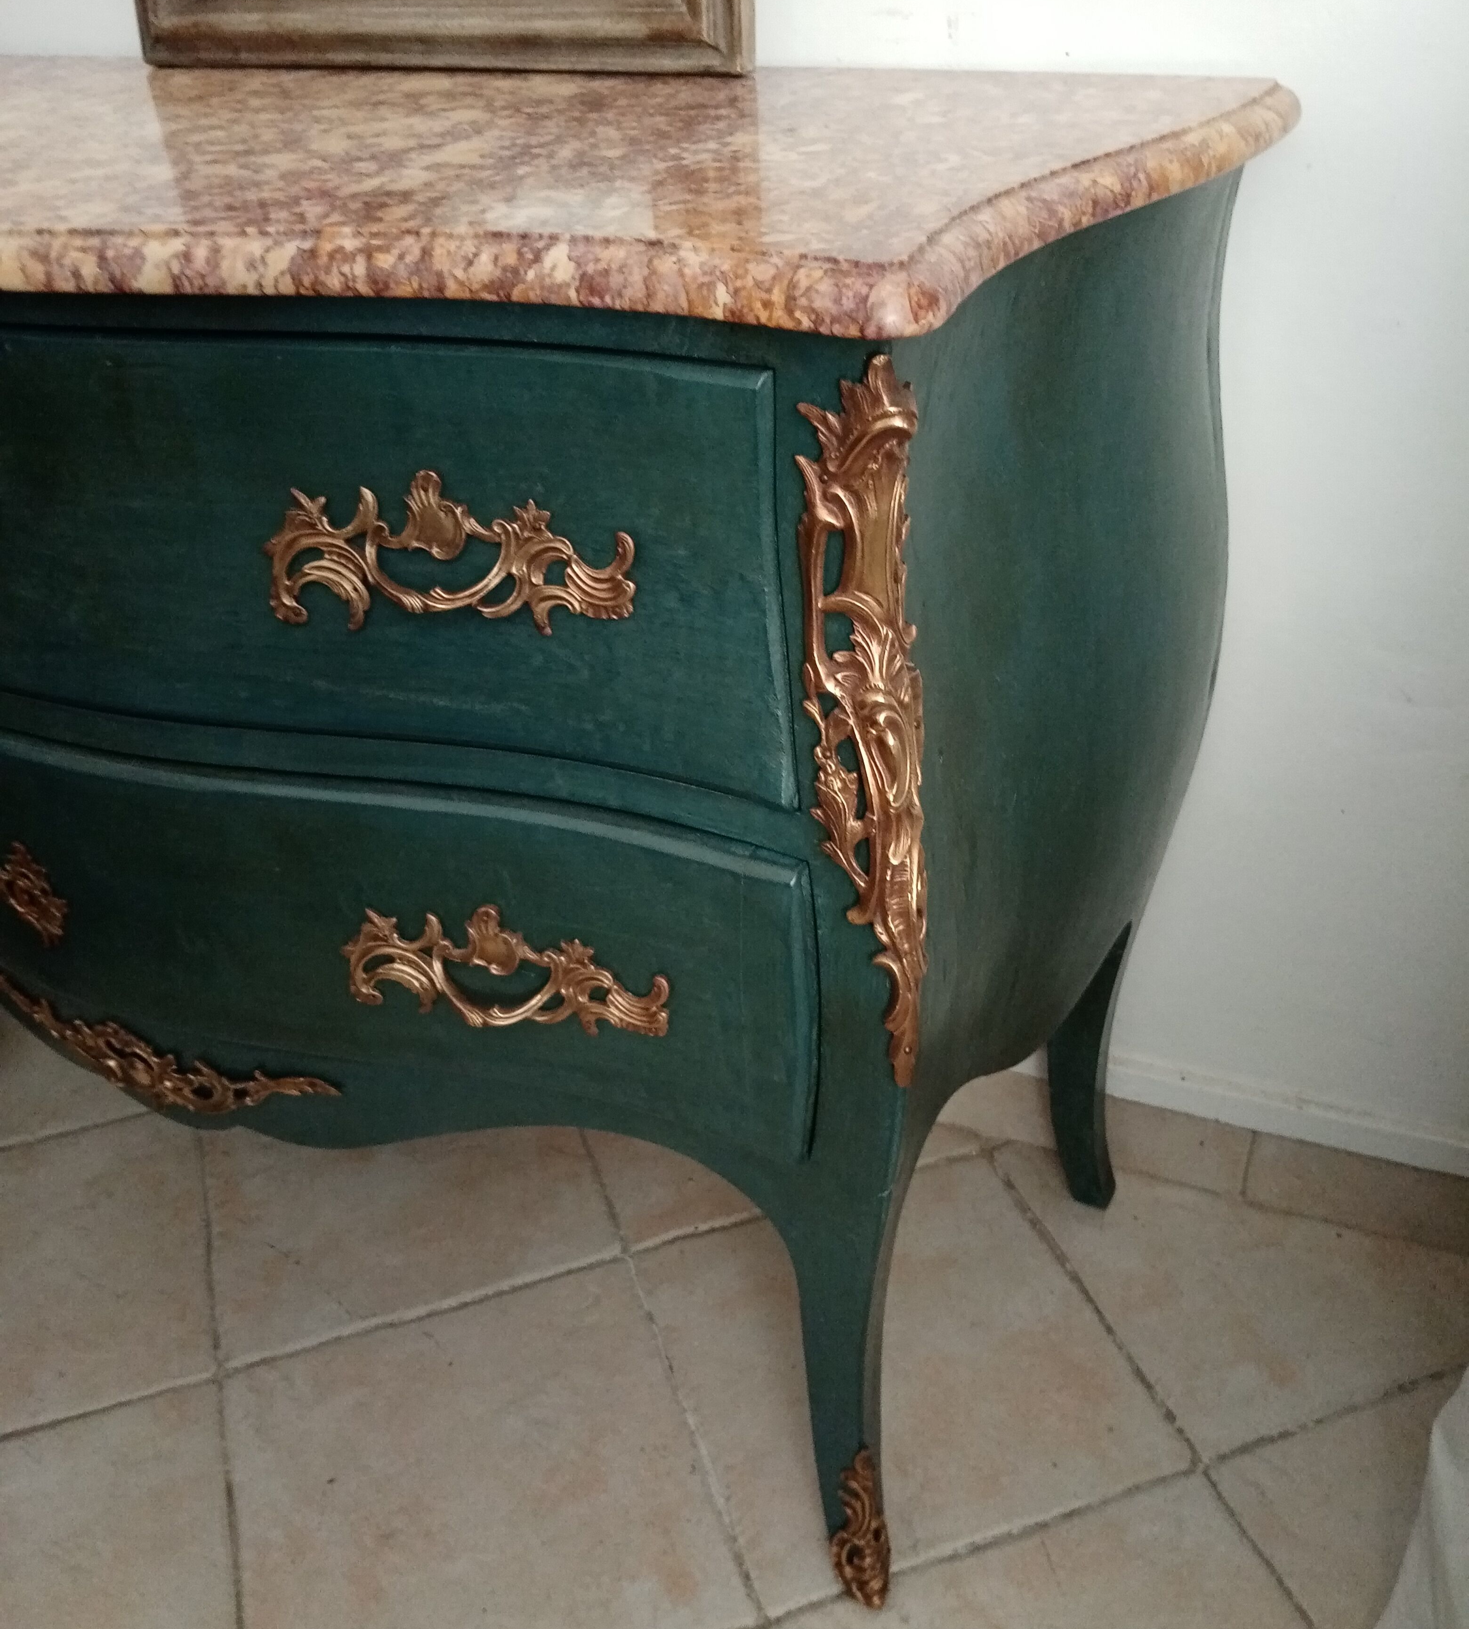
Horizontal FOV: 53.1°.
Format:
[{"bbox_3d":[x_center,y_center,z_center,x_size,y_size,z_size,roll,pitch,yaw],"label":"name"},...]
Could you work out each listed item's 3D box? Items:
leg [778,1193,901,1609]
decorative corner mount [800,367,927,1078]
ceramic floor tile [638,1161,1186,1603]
[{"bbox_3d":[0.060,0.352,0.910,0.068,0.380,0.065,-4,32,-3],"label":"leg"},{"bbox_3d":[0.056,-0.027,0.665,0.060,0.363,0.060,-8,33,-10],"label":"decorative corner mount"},{"bbox_3d":[0.123,0.425,1.158,0.328,0.010,0.328,-12,34,-15],"label":"ceramic floor tile"}]

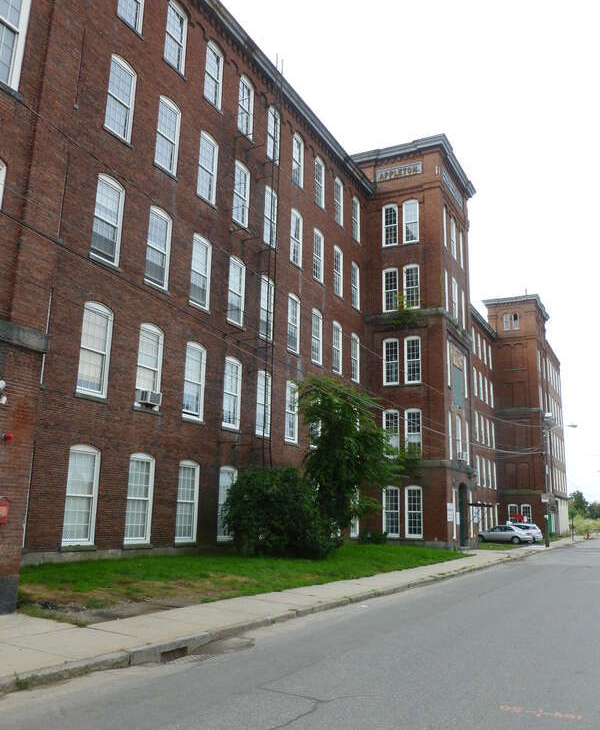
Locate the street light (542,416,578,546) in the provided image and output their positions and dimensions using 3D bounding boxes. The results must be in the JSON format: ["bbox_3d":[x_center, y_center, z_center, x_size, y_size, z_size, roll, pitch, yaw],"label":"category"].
[{"bbox_3d":[17.737,7.779,44.080,2.300,9.002,0.500,-5,-15,28],"label":"street light"}]

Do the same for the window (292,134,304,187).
[{"bbox_3d":[-0.079,-10.478,33.032,0.150,2.780,1.142,-6,-15,28],"label":"window"}]

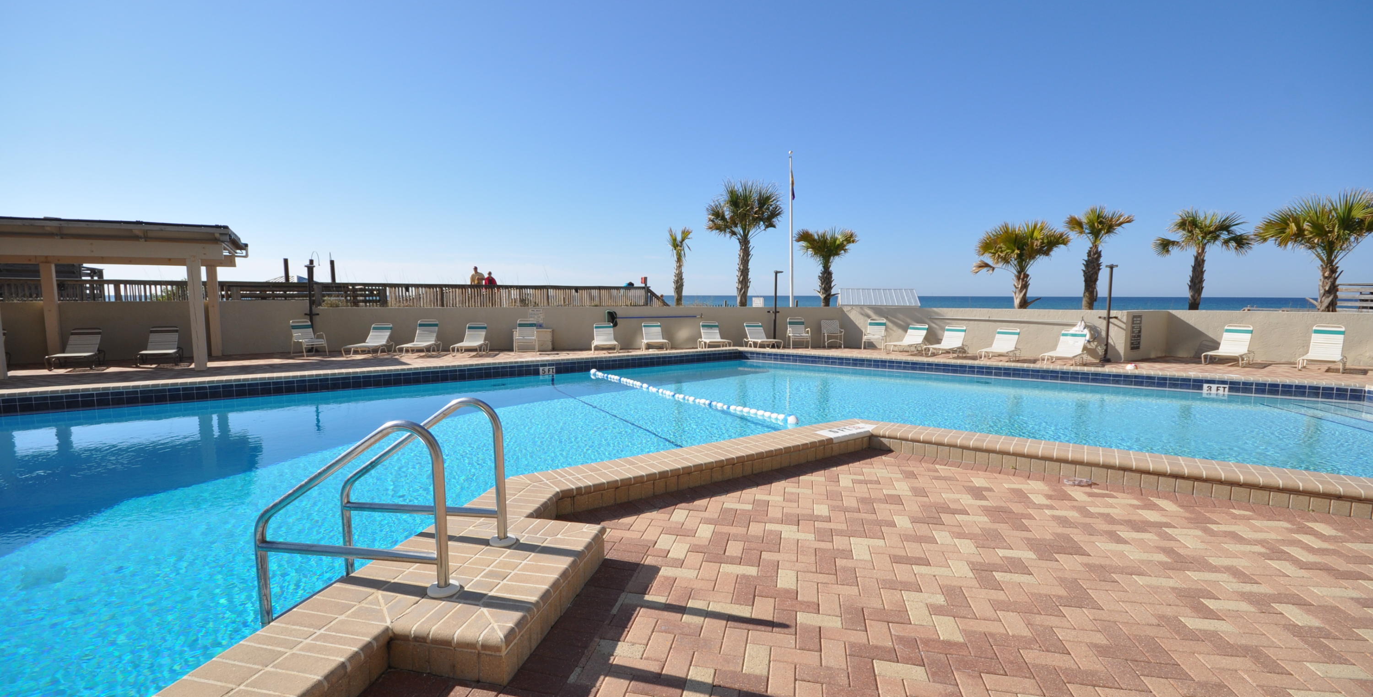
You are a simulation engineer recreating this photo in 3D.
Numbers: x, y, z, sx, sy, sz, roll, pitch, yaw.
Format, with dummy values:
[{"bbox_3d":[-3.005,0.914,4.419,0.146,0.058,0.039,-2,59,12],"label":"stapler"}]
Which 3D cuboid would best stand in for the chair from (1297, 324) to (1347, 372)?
[{"bbox_3d":[13.698,-0.024,12.325,1.420,0.962,0.660,-5,7,-42],"label":"chair"}]

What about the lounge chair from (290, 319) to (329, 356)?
[{"bbox_3d":[-9.623,-0.268,14.538,0.720,0.910,0.620,4,7,38],"label":"lounge chair"}]

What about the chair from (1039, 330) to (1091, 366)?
[{"bbox_3d":[8.809,-0.028,13.305,0.660,0.740,1.600,5,7,43],"label":"chair"}]

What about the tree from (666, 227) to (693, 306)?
[{"bbox_3d":[-0.248,-2.300,20.174,0.920,3.936,0.920,0,5,0],"label":"tree"}]

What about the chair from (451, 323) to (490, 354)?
[{"bbox_3d":[-5.853,-0.253,15.564,0.671,0.819,1.564,-1,5,-8],"label":"chair"}]

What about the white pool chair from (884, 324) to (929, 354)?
[{"bbox_3d":[6.088,-0.265,15.648,0.640,0.750,1.648,5,7,40],"label":"white pool chair"}]

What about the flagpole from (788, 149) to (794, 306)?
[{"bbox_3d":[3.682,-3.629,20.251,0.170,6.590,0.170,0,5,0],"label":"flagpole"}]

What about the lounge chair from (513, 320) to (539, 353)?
[{"bbox_3d":[-4.453,-0.332,15.864,0.650,0.930,0.680,-1,6,-14],"label":"lounge chair"}]

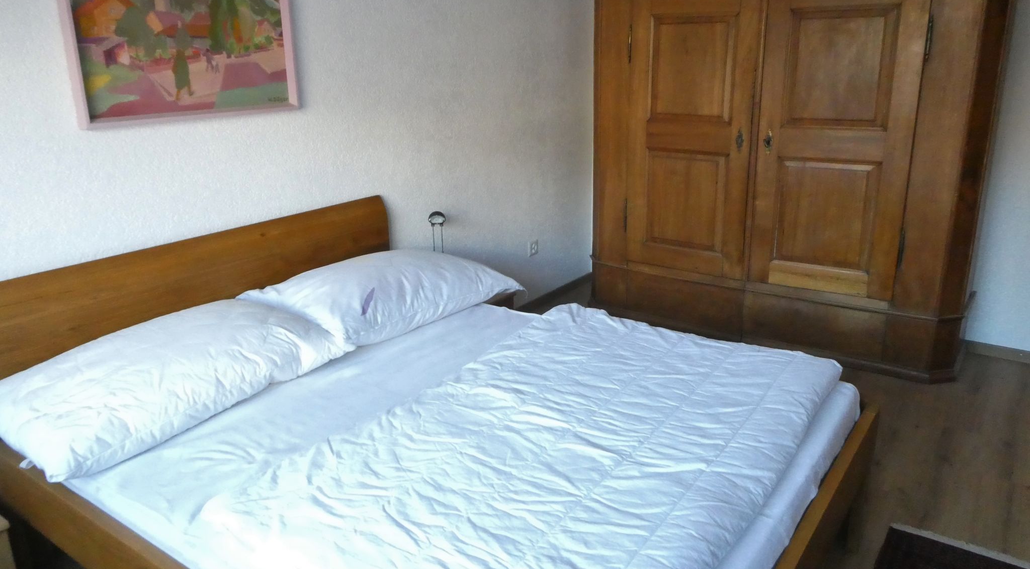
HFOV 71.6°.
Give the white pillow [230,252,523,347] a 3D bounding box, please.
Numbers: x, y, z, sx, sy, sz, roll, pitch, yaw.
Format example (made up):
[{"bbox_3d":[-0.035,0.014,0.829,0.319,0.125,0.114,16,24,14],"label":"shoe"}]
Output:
[{"bbox_3d":[-0.526,0.004,2.896,0.580,0.180,0.940,21,28,36],"label":"white pillow"}]

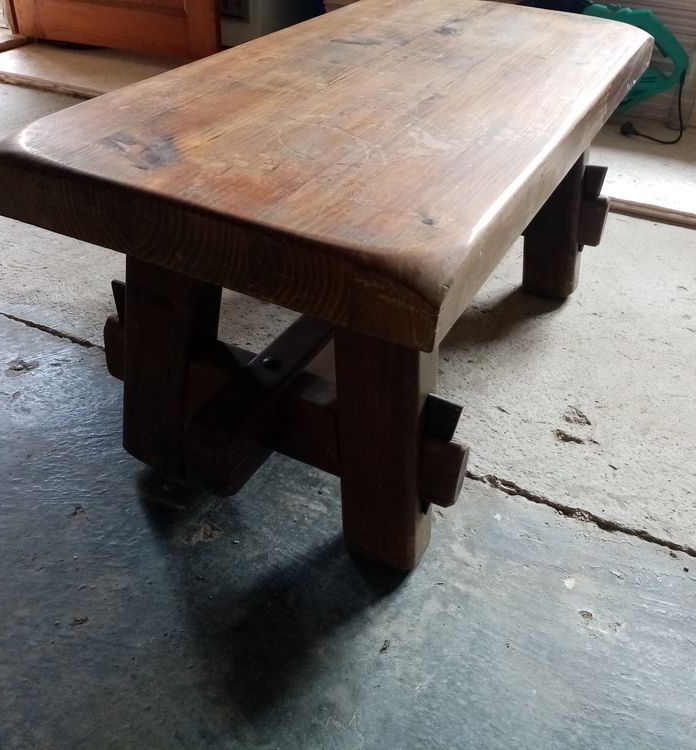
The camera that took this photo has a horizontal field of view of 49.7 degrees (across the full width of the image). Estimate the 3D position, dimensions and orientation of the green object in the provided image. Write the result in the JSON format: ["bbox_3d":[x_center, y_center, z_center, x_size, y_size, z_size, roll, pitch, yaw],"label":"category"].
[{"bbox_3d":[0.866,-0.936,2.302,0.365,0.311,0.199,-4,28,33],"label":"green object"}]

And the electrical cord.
[{"bbox_3d":[0.932,-0.811,2.258,0.174,0.199,0.191,19,39,19],"label":"electrical cord"}]

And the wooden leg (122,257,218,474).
[{"bbox_3d":[-0.226,-0.053,0.961,0.098,0.419,0.059,25,38,15],"label":"wooden leg"}]

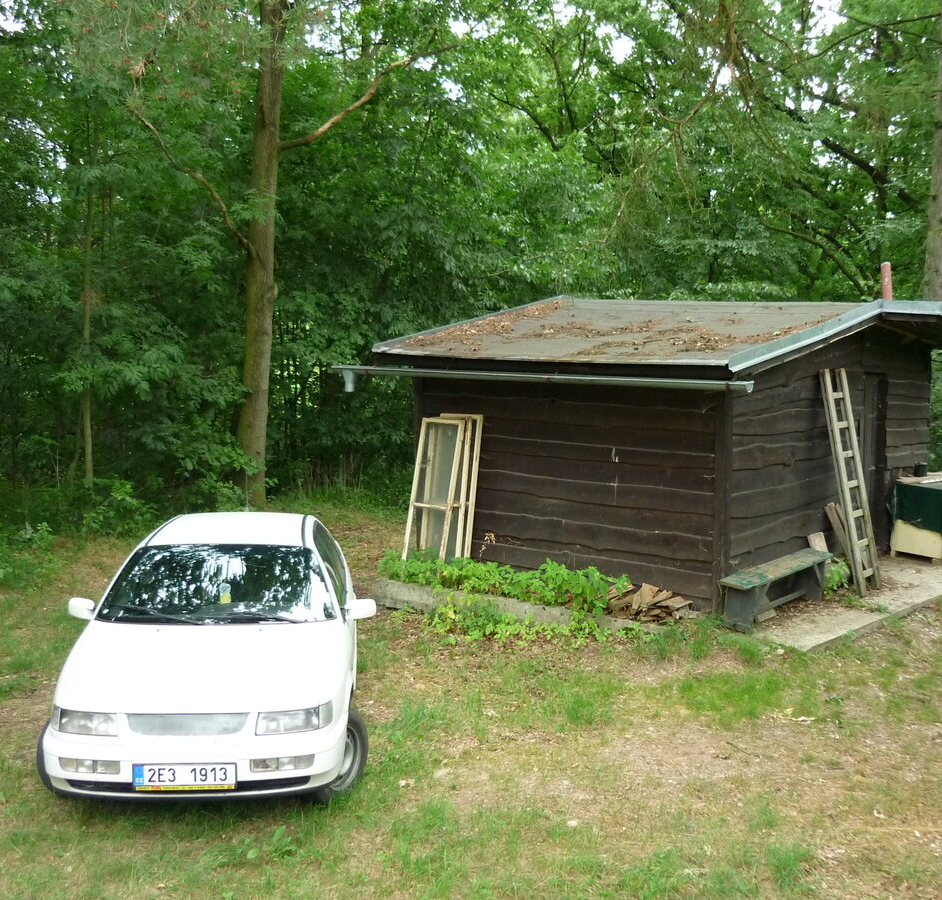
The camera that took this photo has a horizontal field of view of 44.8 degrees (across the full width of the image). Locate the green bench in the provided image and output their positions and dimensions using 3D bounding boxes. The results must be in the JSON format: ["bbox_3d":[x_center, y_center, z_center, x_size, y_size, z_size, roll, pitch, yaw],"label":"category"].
[{"bbox_3d":[2.800,1.274,10.420,0.270,0.425,1.600,7,10,43],"label":"green bench"}]

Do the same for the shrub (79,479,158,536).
[{"bbox_3d":[-4.290,0.710,14.000,0.920,0.700,0.800,-1,7,-12],"label":"shrub"}]

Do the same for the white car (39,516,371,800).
[{"bbox_3d":[-1.680,1.245,8.200,1.760,1.420,4.600,0,4,-5],"label":"white car"}]

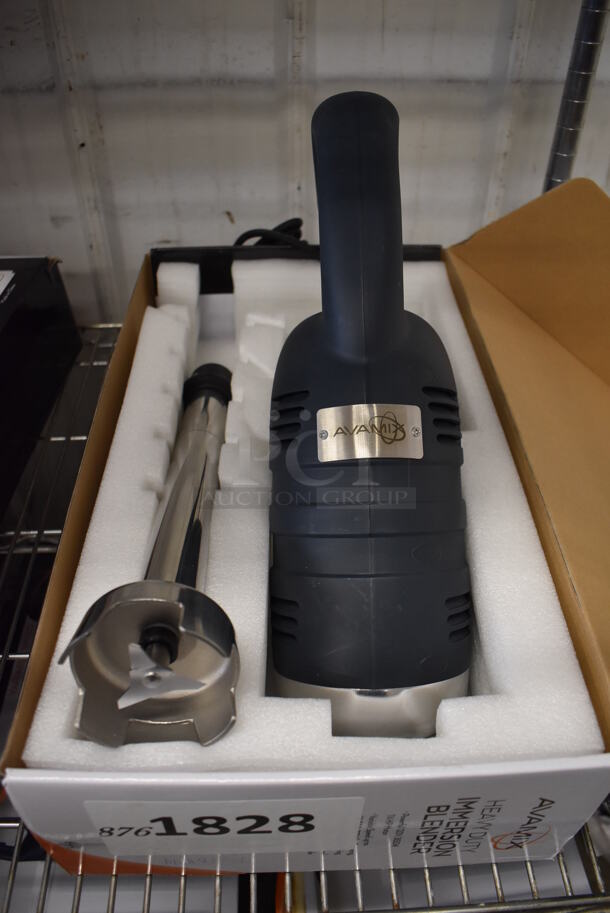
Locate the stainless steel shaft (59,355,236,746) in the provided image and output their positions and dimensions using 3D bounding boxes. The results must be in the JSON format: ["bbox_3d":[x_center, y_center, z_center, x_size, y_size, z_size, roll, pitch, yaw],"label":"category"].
[{"bbox_3d":[-0.076,0.019,0.464,0.083,0.083,0.357,-3,29,-1],"label":"stainless steel shaft"}]

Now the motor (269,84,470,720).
[{"bbox_3d":[0.037,-0.033,0.424,0.121,0.133,0.380,-2,85,3],"label":"motor"}]

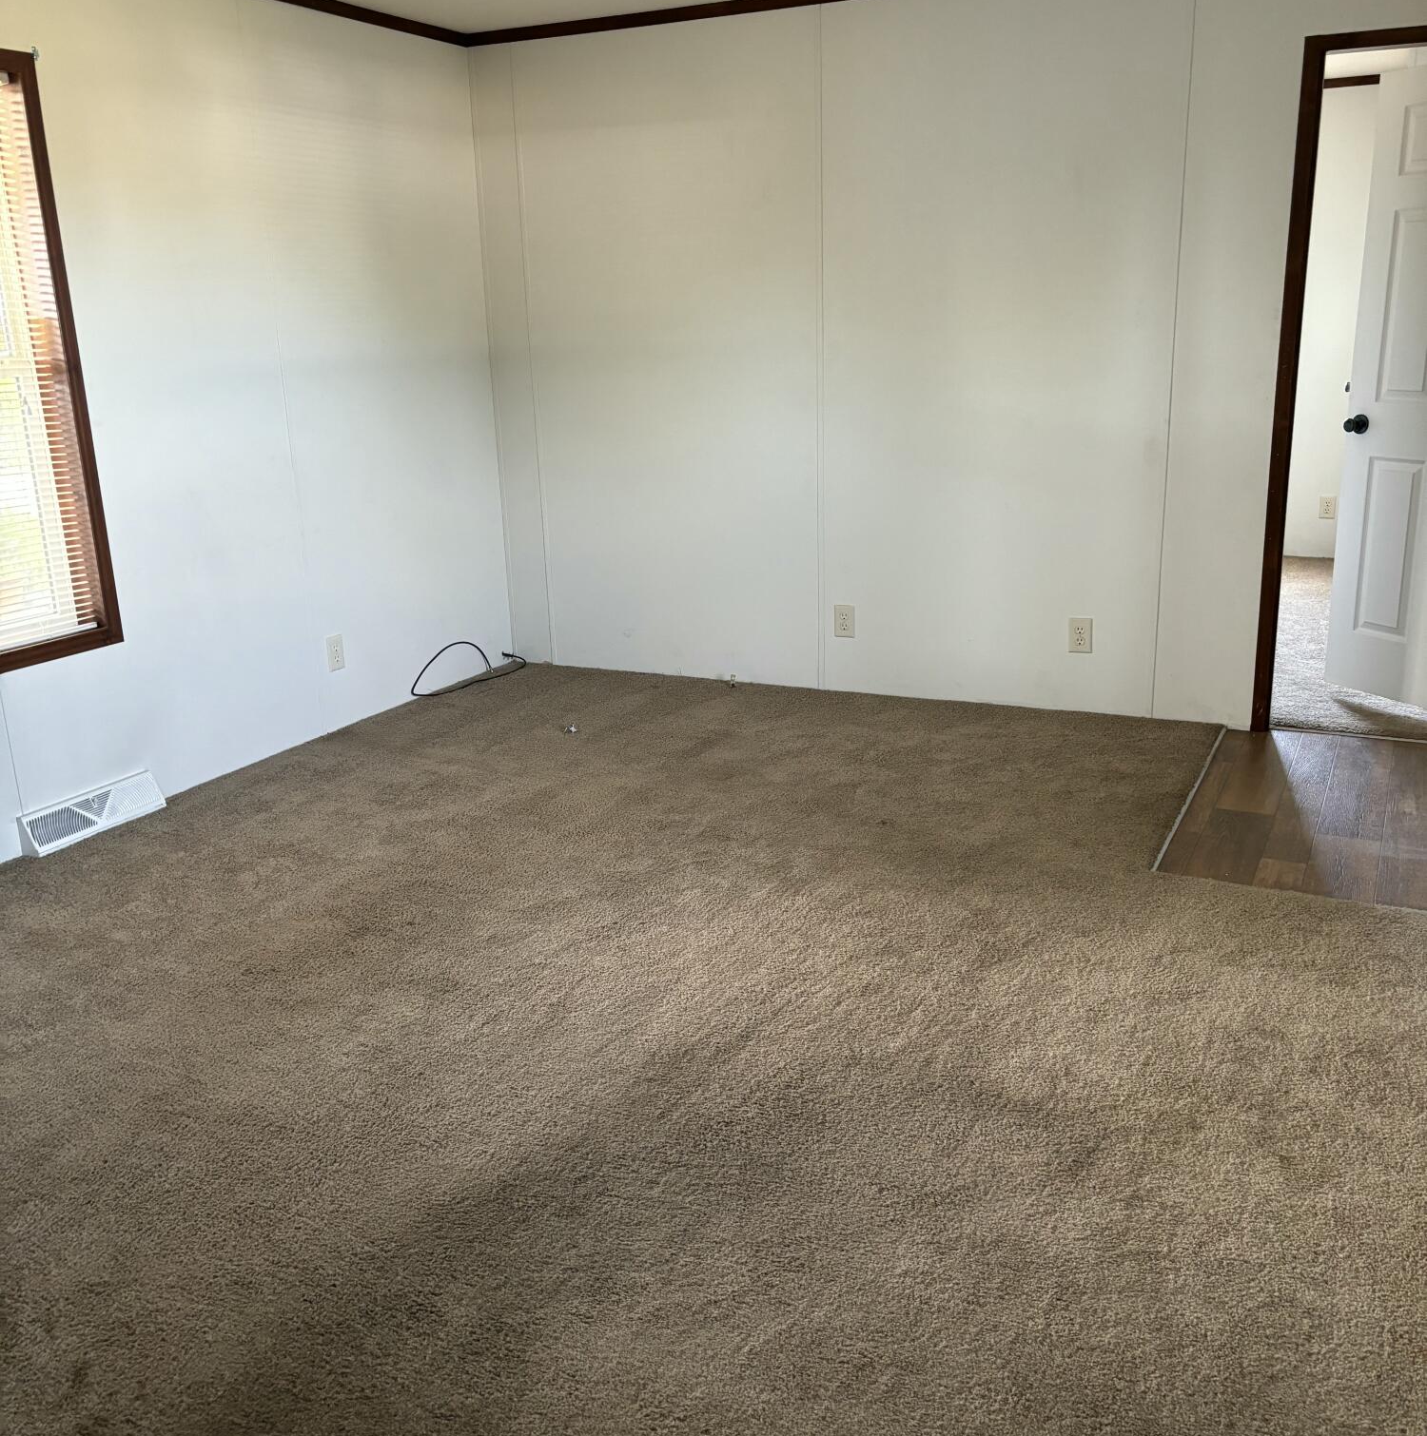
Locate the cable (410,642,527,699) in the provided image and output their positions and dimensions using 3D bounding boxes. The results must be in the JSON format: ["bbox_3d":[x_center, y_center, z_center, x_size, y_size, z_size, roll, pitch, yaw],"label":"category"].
[{"bbox_3d":[-0.957,-0.222,5.693,0.120,0.160,0.670,6,18,26],"label":"cable"}]

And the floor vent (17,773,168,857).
[{"bbox_3d":[-1.799,0.271,4.162,0.067,0.115,0.457,6,18,26],"label":"floor vent"}]

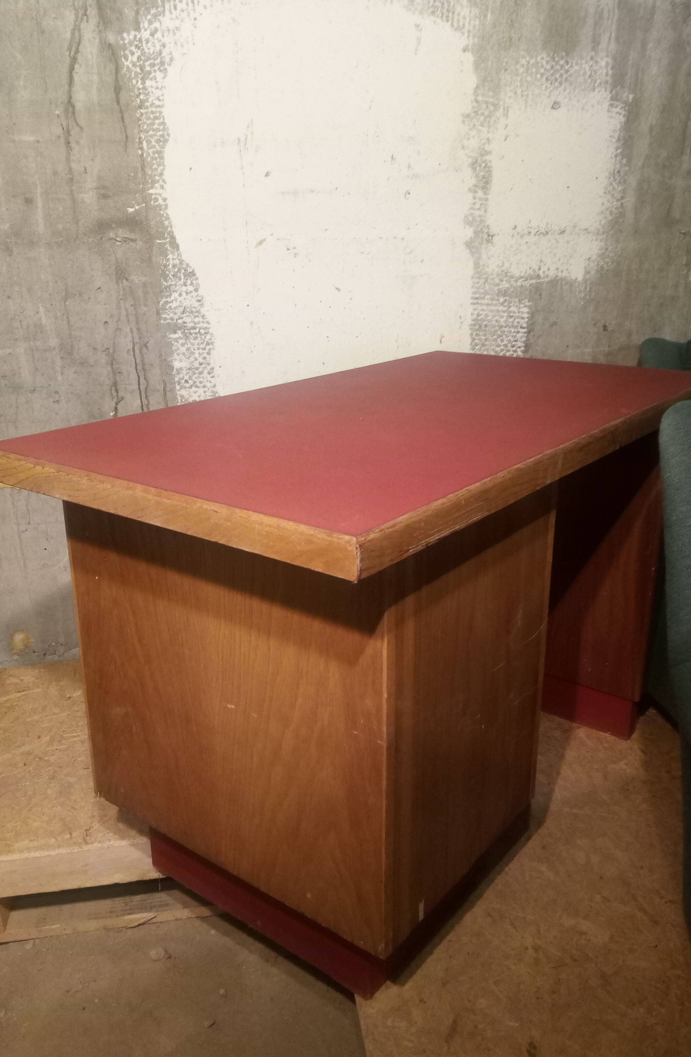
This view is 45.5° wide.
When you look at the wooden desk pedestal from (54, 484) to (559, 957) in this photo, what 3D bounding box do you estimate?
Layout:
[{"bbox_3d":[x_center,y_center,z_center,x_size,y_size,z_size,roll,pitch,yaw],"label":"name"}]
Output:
[{"bbox_3d":[-0.059,0.202,1.437,0.651,0.609,0.487,12,21,36],"label":"wooden desk pedestal"}]

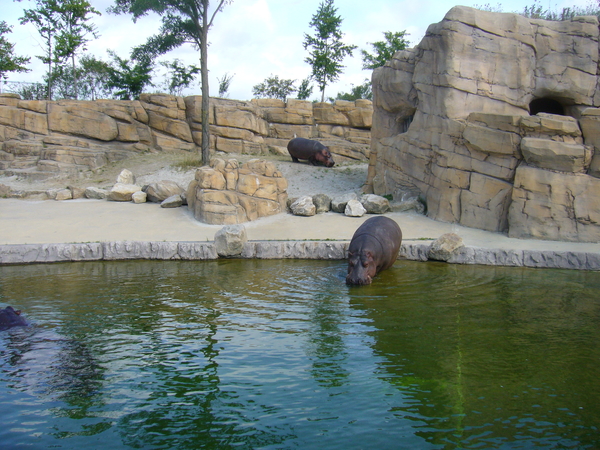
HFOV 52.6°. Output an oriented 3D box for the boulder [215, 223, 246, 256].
[{"bbox_3d":[-2.005,0.462,17.500,0.850,0.820,0.750,0,8,0],"label":"boulder"}]

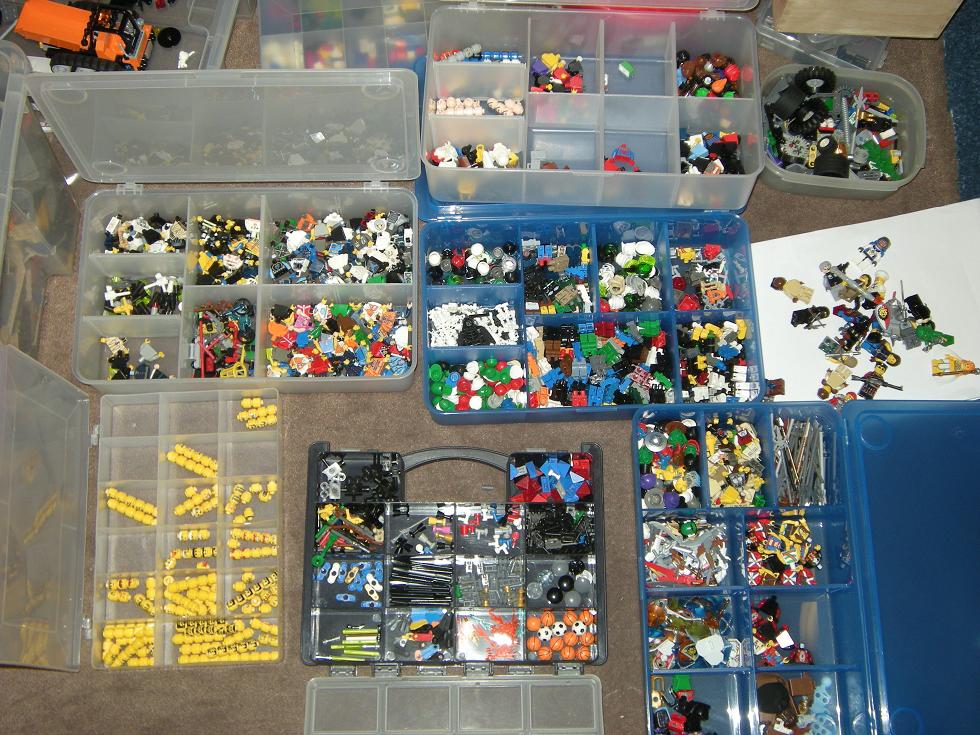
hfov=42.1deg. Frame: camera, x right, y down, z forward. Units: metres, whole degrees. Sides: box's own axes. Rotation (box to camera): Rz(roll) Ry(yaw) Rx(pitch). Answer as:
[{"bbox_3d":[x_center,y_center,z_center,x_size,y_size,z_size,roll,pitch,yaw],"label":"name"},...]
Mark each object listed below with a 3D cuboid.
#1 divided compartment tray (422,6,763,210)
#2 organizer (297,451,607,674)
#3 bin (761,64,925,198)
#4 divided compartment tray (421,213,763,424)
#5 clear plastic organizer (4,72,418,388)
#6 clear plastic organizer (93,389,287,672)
[{"bbox_3d":[0.102,-0.261,1.290,0.333,0.060,0.200,2,63,0],"label":"divided compartment tray"},{"bbox_3d":[-0.033,0.180,1.225,0.281,0.045,0.208,0,74,-2],"label":"organizer"},{"bbox_3d":[0.370,-0.245,1.359,0.173,0.049,0.136,6,74,0],"label":"bin"},{"bbox_3d":[0.098,-0.047,1.288,0.333,0.060,0.200,-2,74,-2],"label":"divided compartment tray"},{"bbox_3d":[-0.234,-0.112,1.192,0.340,0.259,0.221,-1,74,-2],"label":"clear plastic organizer"},{"bbox_3d":[-0.287,0.155,1.228,0.173,0.037,0.262,-2,74,-3],"label":"clear plastic organizer"}]

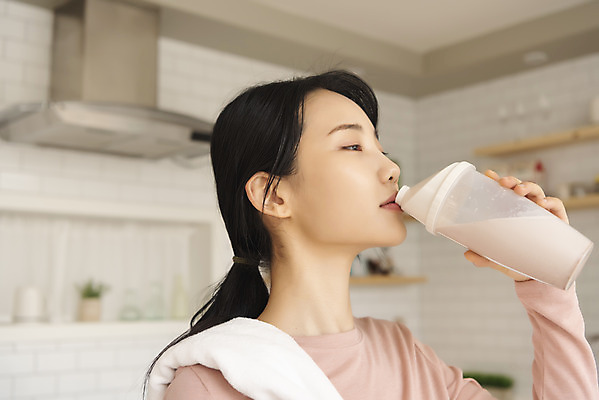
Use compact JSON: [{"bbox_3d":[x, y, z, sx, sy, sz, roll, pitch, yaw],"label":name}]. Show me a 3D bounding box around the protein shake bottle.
[{"bbox_3d":[0.220,0.025,0.932,0.228,0.095,0.095,30,8,26],"label":"protein shake bottle"}]

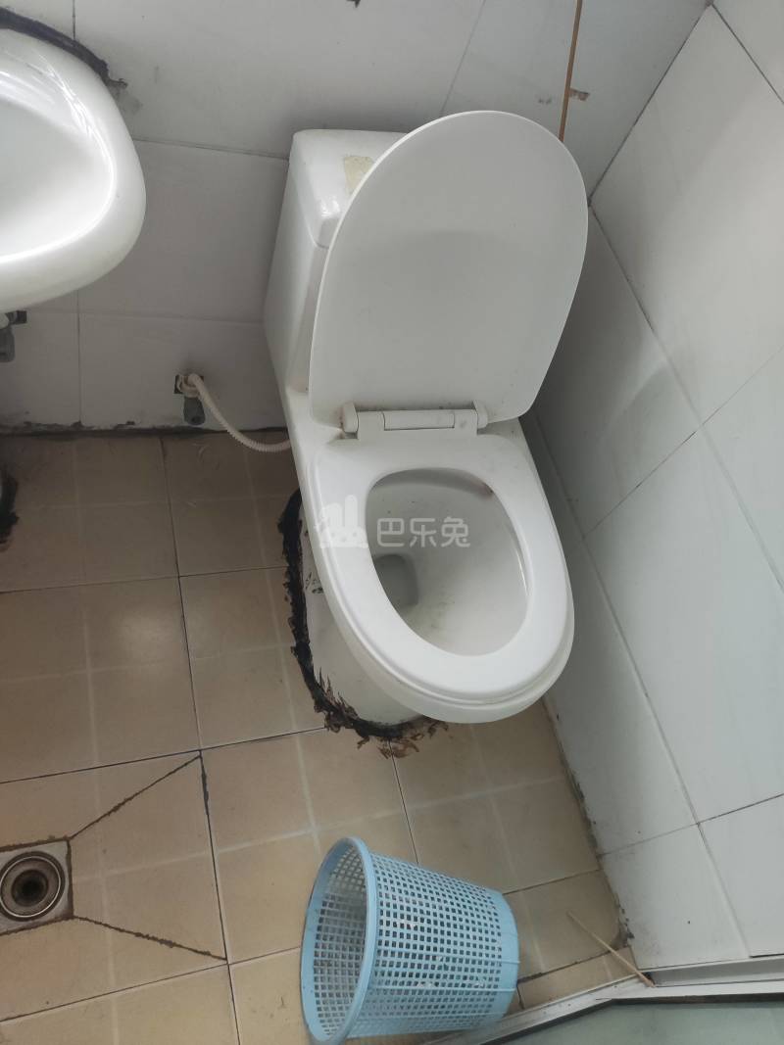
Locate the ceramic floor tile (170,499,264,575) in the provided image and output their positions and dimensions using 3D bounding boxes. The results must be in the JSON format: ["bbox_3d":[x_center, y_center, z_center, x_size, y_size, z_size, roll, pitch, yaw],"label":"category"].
[{"bbox_3d":[-0.313,0.024,1.355,0.149,0.010,0.149,-4,61,-21],"label":"ceramic floor tile"}]

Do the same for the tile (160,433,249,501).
[{"bbox_3d":[-0.349,-0.104,1.424,0.149,0.010,0.149,-4,61,-21],"label":"tile"}]

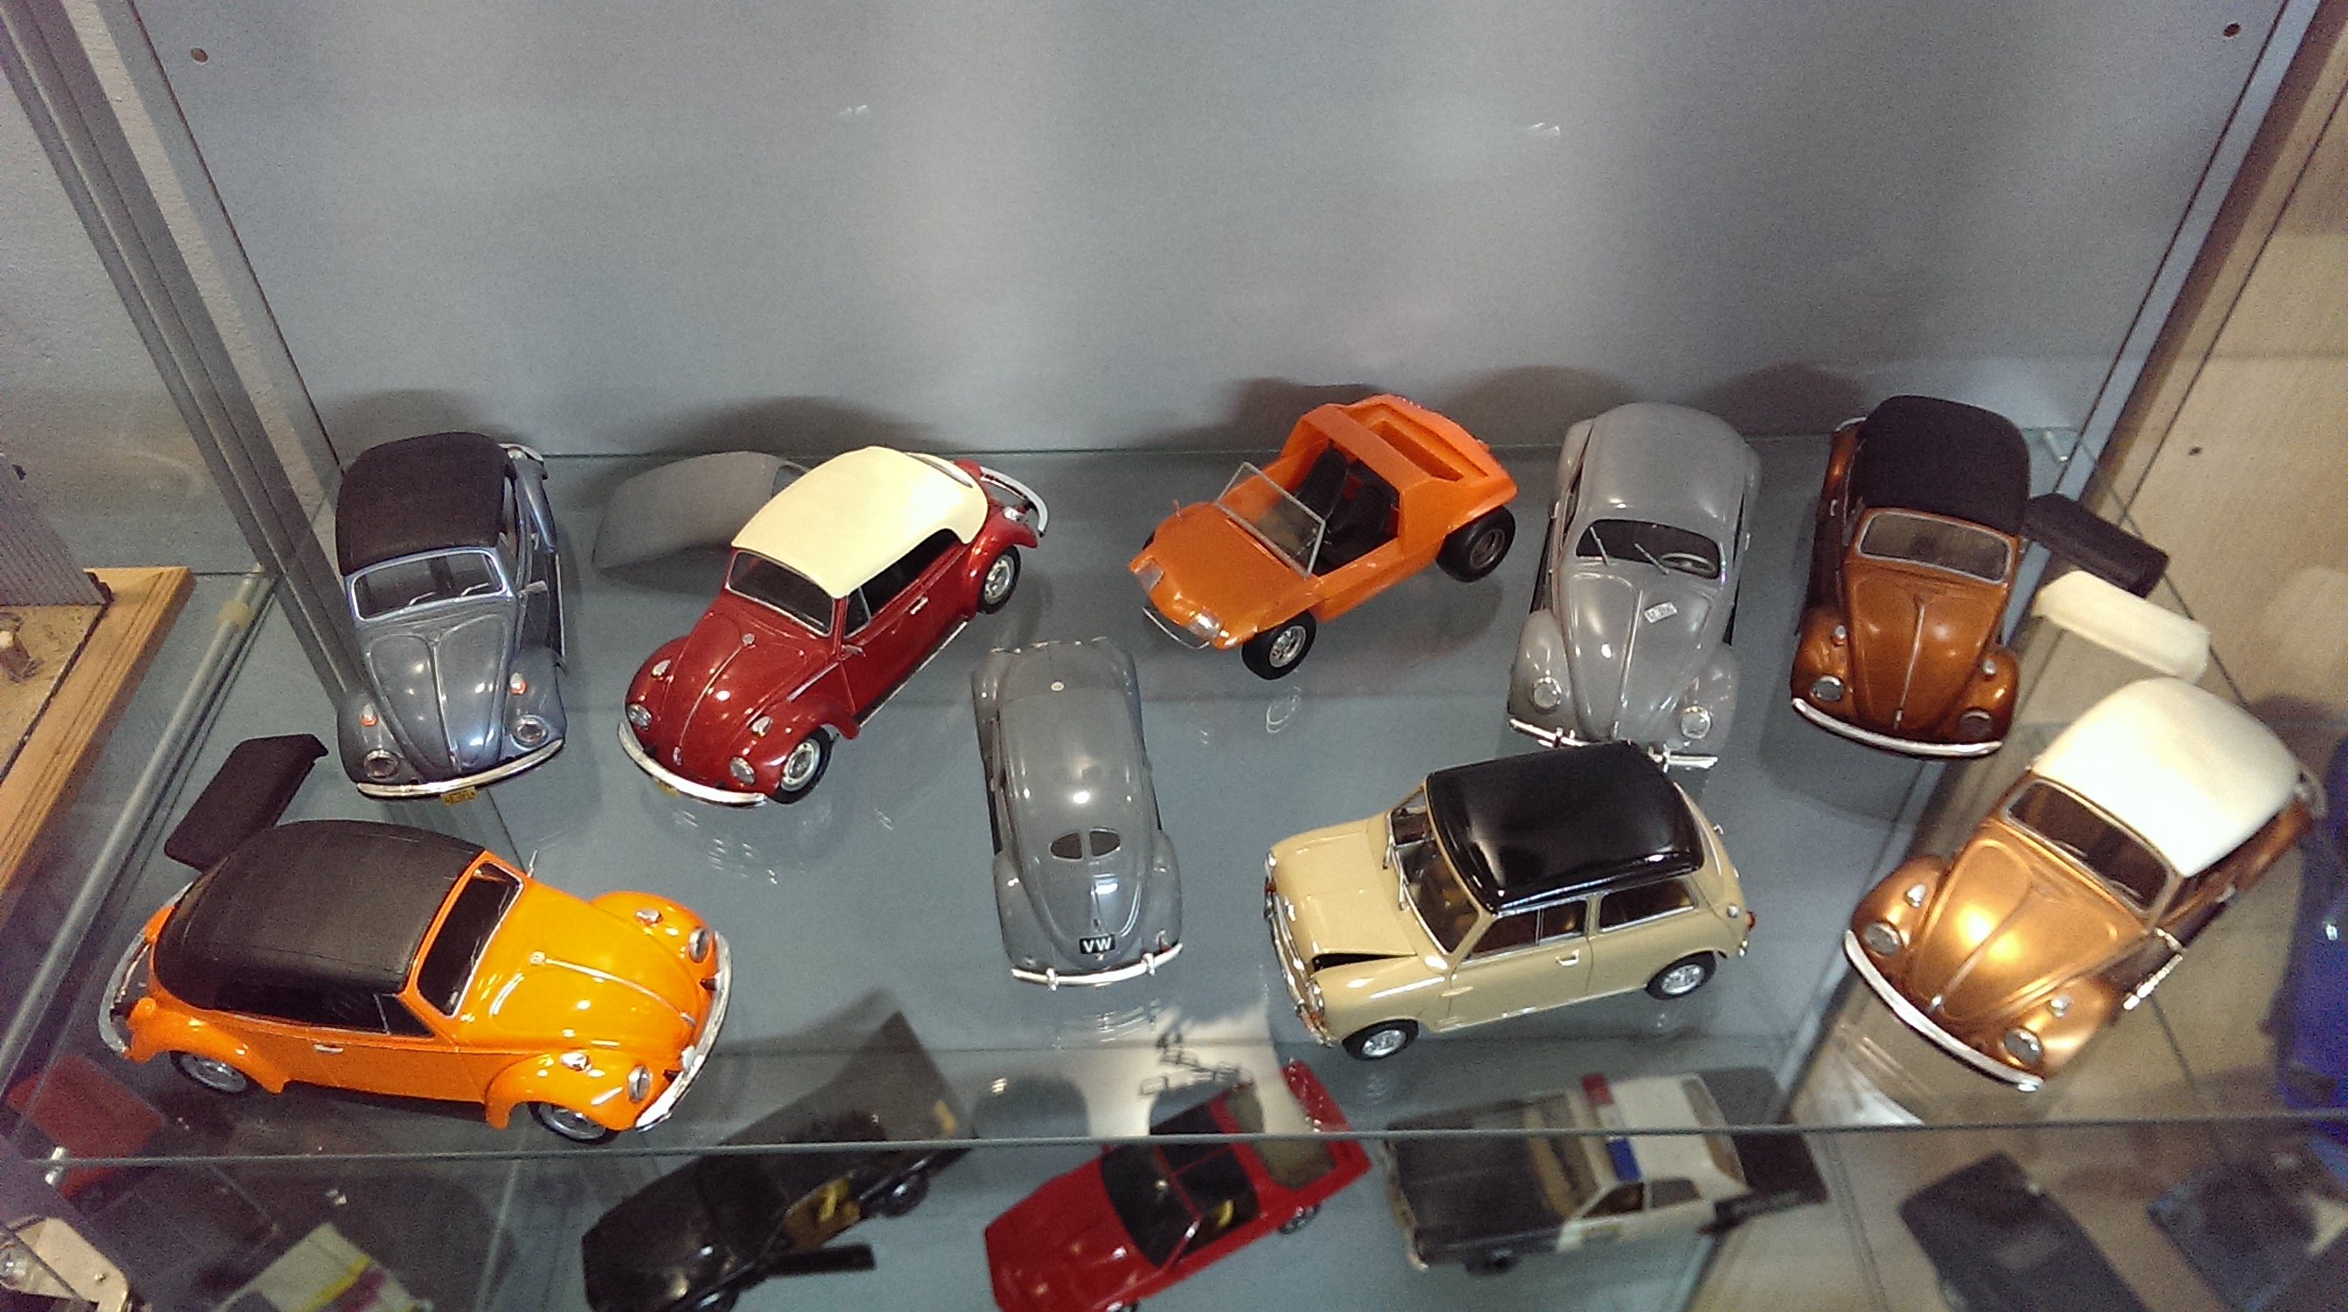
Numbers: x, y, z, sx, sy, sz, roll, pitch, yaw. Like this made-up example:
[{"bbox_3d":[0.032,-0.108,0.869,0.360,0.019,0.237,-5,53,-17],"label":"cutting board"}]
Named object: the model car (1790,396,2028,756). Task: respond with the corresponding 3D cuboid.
[{"bbox_3d":[0.331,-0.051,0.771,0.086,0.085,0.224,14,48,13],"label":"model car"}]

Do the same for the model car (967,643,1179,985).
[{"bbox_3d":[-0.040,0.049,0.690,0.068,0.065,0.176,-7,47,-6],"label":"model car"}]

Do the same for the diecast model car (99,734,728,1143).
[{"bbox_3d":[-0.271,0.108,0.619,0.221,0.084,0.085,7,47,6],"label":"diecast model car"}]

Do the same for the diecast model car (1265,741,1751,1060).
[{"bbox_3d":[0.121,0.086,0.647,0.173,0.075,0.082,-10,47,-9],"label":"diecast model car"}]

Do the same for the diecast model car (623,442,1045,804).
[{"bbox_3d":[-0.145,-0.028,0.749,0.086,0.083,0.219,24,51,21],"label":"diecast model car"}]

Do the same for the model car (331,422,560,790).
[{"bbox_3d":[-0.314,-0.035,0.755,0.085,0.083,0.218,-12,48,-11],"label":"model car"}]

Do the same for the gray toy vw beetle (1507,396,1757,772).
[{"bbox_3d":[0.209,-0.051,0.771,0.089,0.085,0.231,12,47,11],"label":"gray toy vw beetle"}]

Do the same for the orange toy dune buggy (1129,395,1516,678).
[{"bbox_3d":[0.067,-0.060,0.790,0.174,0.069,0.089,-25,51,-22],"label":"orange toy dune buggy"}]

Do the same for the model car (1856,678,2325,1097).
[{"bbox_3d":[0.352,0.069,0.657,0.223,0.085,0.088,-30,54,-26],"label":"model car"}]

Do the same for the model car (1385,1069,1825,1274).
[{"bbox_3d":[0.292,0.341,1.181,0.285,0.080,0.103,-6,47,-6],"label":"model car"}]

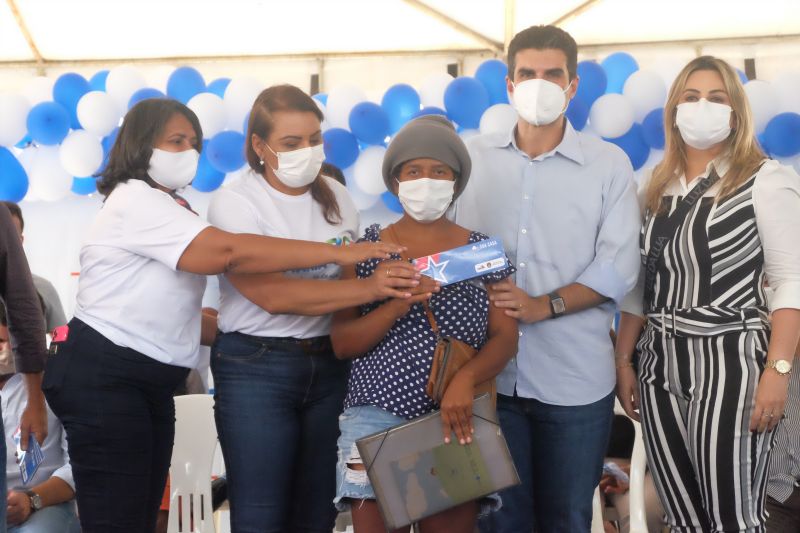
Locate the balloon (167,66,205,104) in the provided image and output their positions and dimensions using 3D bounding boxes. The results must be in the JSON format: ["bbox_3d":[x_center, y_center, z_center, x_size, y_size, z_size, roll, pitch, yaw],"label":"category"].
[{"bbox_3d":[-0.934,-0.770,7.292,0.175,0.214,0.184,0,-4,0],"label":"balloon"}]

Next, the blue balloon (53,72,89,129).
[{"bbox_3d":[-1.563,-0.787,7.950,0.186,0.277,0.200,-1,-3,0],"label":"blue balloon"}]

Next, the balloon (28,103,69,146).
[{"bbox_3d":[-1.622,-0.656,7.700,0.203,0.203,0.230,-1,-3,0],"label":"balloon"}]

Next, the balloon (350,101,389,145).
[{"bbox_3d":[-0.125,-0.605,7.061,0.180,0.186,0.202,0,-4,0],"label":"balloon"}]

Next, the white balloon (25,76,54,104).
[{"bbox_3d":[-1.716,-0.807,8.000,0.187,0.206,0.210,-1,-3,0],"label":"white balloon"}]

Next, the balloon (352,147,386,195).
[{"bbox_3d":[-0.104,-0.444,7.700,0.213,0.222,0.230,-1,-3,0],"label":"balloon"}]

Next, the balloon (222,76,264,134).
[{"bbox_3d":[-0.669,-0.701,7.210,0.190,0.238,0.190,0,-4,0],"label":"balloon"}]

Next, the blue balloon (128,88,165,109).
[{"bbox_3d":[-1.185,-0.740,7.850,0.193,0.207,0.210,-1,-3,0],"label":"blue balloon"}]

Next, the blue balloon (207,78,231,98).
[{"bbox_3d":[-0.852,-0.802,8.000,0.182,0.211,0.210,-1,-3,0],"label":"blue balloon"}]

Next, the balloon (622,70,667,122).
[{"bbox_3d":[1.123,-0.780,7.650,0.197,0.239,0.215,-1,-3,0],"label":"balloon"}]

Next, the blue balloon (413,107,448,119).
[{"bbox_3d":[0.152,-0.651,7.800,0.197,0.201,0.220,-1,-3,0],"label":"blue balloon"}]

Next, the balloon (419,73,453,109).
[{"bbox_3d":[0.189,-0.806,7.950,0.186,0.224,0.200,-1,-3,0],"label":"balloon"}]

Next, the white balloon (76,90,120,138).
[{"bbox_3d":[-1.400,-0.712,7.750,0.205,0.214,0.230,-1,-3,0],"label":"white balloon"}]

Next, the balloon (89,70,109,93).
[{"bbox_3d":[-1.298,-0.773,7.447,0.188,0.206,0.197,0,-4,0],"label":"balloon"}]

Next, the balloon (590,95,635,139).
[{"bbox_3d":[0.880,-0.621,6.889,0.189,0.186,0.211,0,-4,0],"label":"balloon"}]

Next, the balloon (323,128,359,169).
[{"bbox_3d":[-0.260,-0.501,7.104,0.175,0.179,0.196,0,-4,0],"label":"balloon"}]

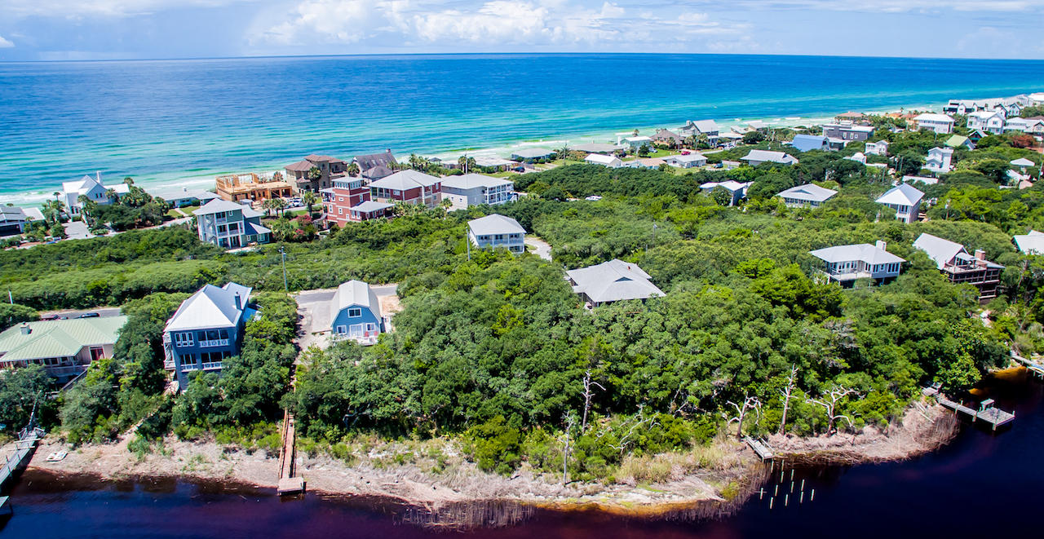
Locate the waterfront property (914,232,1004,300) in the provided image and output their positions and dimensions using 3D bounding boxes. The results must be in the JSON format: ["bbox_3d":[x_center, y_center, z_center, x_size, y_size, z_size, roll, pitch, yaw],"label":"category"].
[{"bbox_3d":[85.280,-0.830,117.180,12.300,10.500,13.200,-5,21,-14],"label":"waterfront property"}]

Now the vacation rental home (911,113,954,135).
[{"bbox_3d":[248.020,-88.710,349.510,13.000,10.500,19.300,-17,26,-37],"label":"vacation rental home"}]

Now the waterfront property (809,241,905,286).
[{"bbox_3d":[68.050,-1.340,118.330,15.800,8.000,9.500,-4,21,-9],"label":"waterfront property"}]

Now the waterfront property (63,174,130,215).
[{"bbox_3d":[-125.430,-23.070,170.270,16.000,10.000,12.000,-15,25,-34],"label":"waterfront property"}]

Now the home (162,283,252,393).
[{"bbox_3d":[-45.430,8.040,85.240,9.600,13.000,14.000,-5,21,-13],"label":"home"}]

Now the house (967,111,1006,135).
[{"bbox_3d":[222.700,-71.600,278.350,13.500,9.500,10.500,18,27,40],"label":"house"}]

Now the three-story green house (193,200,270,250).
[{"bbox_3d":[-70.410,-12.120,141.340,15.500,11.500,9.500,-11,23,-27],"label":"three-story green house"}]

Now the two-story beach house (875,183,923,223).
[{"bbox_3d":[108.420,-19.780,167.450,9.500,10.500,15.500,16,26,36],"label":"two-story beach house"}]

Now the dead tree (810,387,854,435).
[{"bbox_3d":[40.660,18.070,74.950,6.300,7.400,4.500,0,21,0],"label":"dead tree"}]

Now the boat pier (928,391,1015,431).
[{"bbox_3d":[63.030,19.110,81.820,4.900,2.100,9.300,-13,24,-30],"label":"boat pier"}]

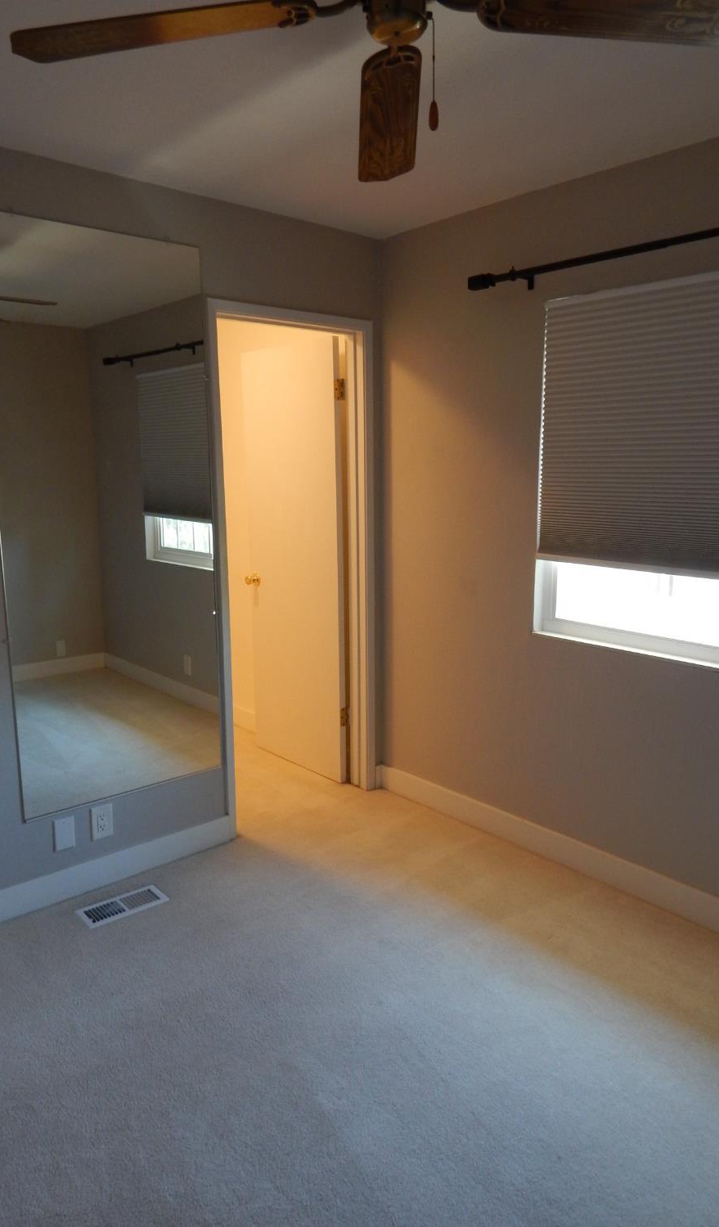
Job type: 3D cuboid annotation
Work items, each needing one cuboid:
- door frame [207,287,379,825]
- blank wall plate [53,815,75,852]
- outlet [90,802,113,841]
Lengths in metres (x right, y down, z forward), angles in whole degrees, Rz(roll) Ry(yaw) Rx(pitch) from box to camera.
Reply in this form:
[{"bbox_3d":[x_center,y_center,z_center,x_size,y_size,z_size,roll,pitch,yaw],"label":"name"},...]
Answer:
[{"bbox_3d":[-0.267,-0.157,3.256,0.772,2.080,0.140,-9,14,-38],"label":"door frame"},{"bbox_3d":[-1.026,0.772,2.728,0.069,0.115,0.009,-10,14,-40],"label":"blank wall plate"},{"bbox_3d":[-0.924,0.749,2.807,0.073,0.120,0.010,-9,14,-38],"label":"outlet"}]

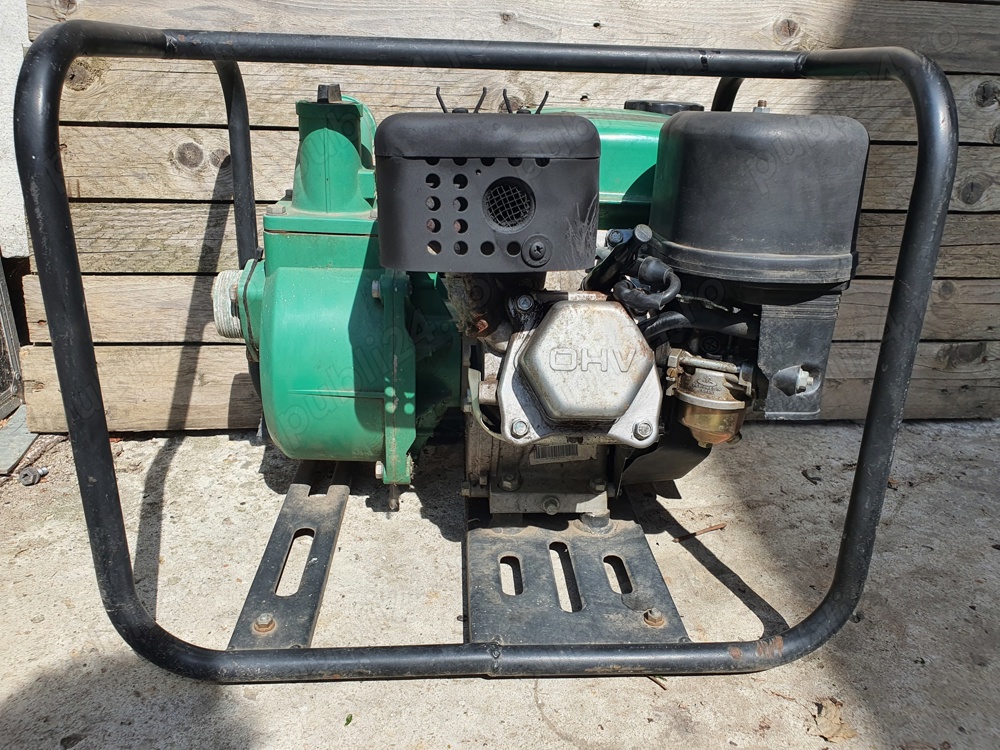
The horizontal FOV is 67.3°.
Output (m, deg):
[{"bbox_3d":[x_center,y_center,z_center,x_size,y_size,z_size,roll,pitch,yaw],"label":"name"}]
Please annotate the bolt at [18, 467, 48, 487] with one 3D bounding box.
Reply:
[{"bbox_3d":[-0.469,0.104,0.756,0.032,0.018,0.018,-16,27,-38],"label":"bolt"}]

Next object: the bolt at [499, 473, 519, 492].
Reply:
[{"bbox_3d":[0.008,0.091,0.639,0.018,0.013,0.018,0,21,-4],"label":"bolt"}]

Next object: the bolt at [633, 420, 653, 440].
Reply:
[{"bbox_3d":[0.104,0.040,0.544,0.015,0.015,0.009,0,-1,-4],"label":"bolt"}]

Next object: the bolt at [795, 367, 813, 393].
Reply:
[{"bbox_3d":[0.220,0.003,0.544,0.013,0.015,0.015,0,21,-4],"label":"bolt"}]

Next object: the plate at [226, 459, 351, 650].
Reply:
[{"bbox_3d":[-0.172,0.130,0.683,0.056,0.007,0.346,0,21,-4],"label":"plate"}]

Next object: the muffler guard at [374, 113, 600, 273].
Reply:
[{"bbox_3d":[-0.009,-0.127,0.513,0.142,0.099,0.086,0,21,-4],"label":"muffler guard"}]

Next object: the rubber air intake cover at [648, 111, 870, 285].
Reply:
[{"bbox_3d":[0.173,-0.129,0.533,0.125,0.103,0.109,0,21,-4],"label":"rubber air intake cover"}]

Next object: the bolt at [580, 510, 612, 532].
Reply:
[{"bbox_3d":[0.081,0.123,0.629,0.025,0.018,0.025,0,21,-4],"label":"bolt"}]

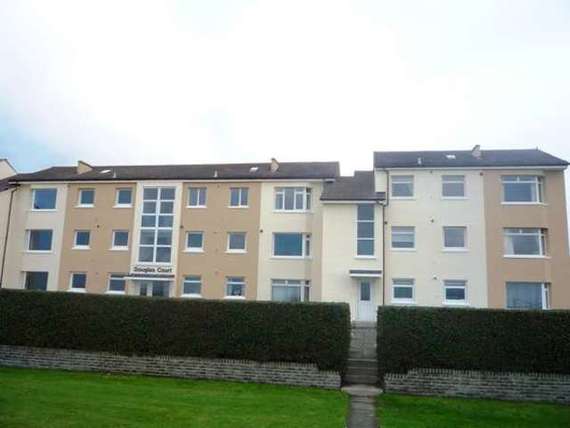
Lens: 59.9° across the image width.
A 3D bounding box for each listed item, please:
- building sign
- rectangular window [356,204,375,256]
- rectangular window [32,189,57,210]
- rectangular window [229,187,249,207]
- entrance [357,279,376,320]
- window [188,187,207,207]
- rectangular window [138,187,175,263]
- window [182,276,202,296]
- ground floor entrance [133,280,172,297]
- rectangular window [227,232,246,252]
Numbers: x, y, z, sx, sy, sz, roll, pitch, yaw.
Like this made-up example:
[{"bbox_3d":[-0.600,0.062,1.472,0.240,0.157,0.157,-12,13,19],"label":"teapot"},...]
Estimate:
[{"bbox_3d":[-7.920,3.319,29.571,2.543,0.476,0.100,0,-10,10],"label":"building sign"},{"bbox_3d":[4.010,0.860,24.559,0.940,2.673,0.130,0,-8,10],"label":"rectangular window"},{"bbox_3d":[-15.093,-0.877,31.078,1.732,1.445,0.130,0,-8,10],"label":"rectangular window"},{"bbox_3d":[-2.662,-0.951,29.013,1.104,1.190,0.130,0,-8,10],"label":"rectangular window"},{"bbox_3d":[4.054,4.272,24.739,0.839,2.119,0.150,0,-10,10],"label":"entrance"},{"bbox_3d":[-5.259,-1.010,29.922,1.203,1.265,0.150,0,-10,10],"label":"window"},{"bbox_3d":[-7.746,0.670,30.059,2.192,4.785,0.150,0,-10,10],"label":"rectangular window"},{"bbox_3d":[-5.413,4.230,29.046,1.198,1.335,0.150,0,-10,10],"label":"window"},{"bbox_3d":[-7.774,4.956,29.325,2.429,2.000,0.200,0,-10,10],"label":"ground floor entrance"},{"bbox_3d":[-2.782,1.675,28.647,1.132,1.182,0.130,0,-8,10],"label":"rectangular window"}]

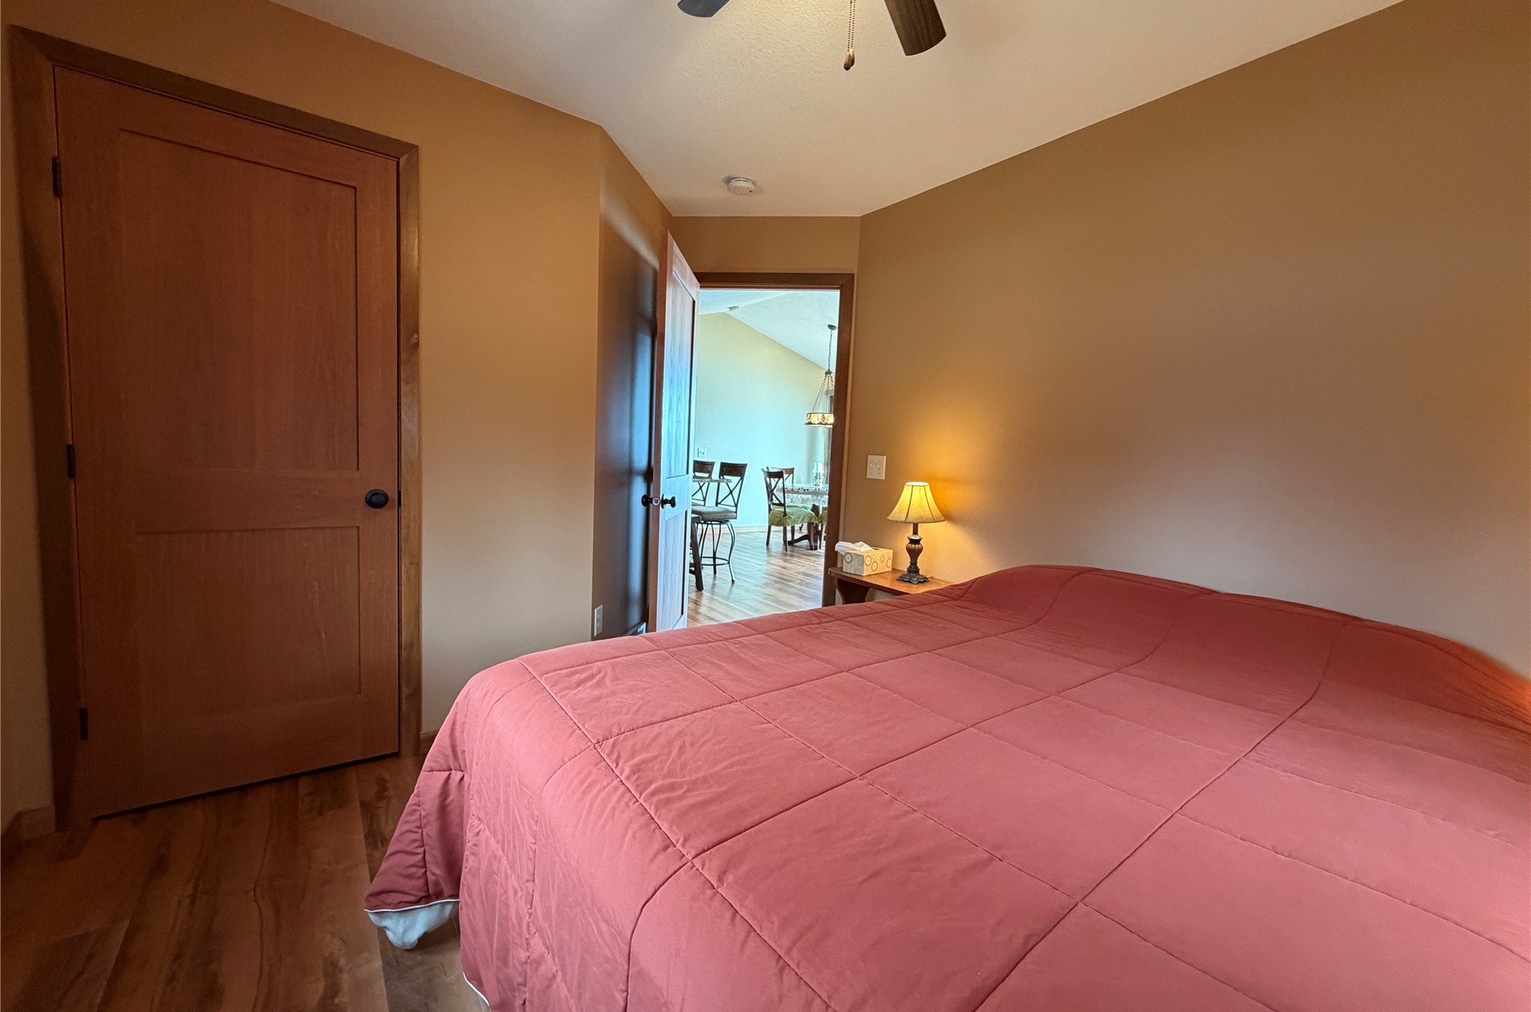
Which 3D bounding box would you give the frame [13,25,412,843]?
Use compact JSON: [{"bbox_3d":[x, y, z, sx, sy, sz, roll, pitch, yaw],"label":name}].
[{"bbox_3d":[-1.586,-0.151,1.927,0.888,2.105,0.100,-1,6,-37],"label":"frame"}]

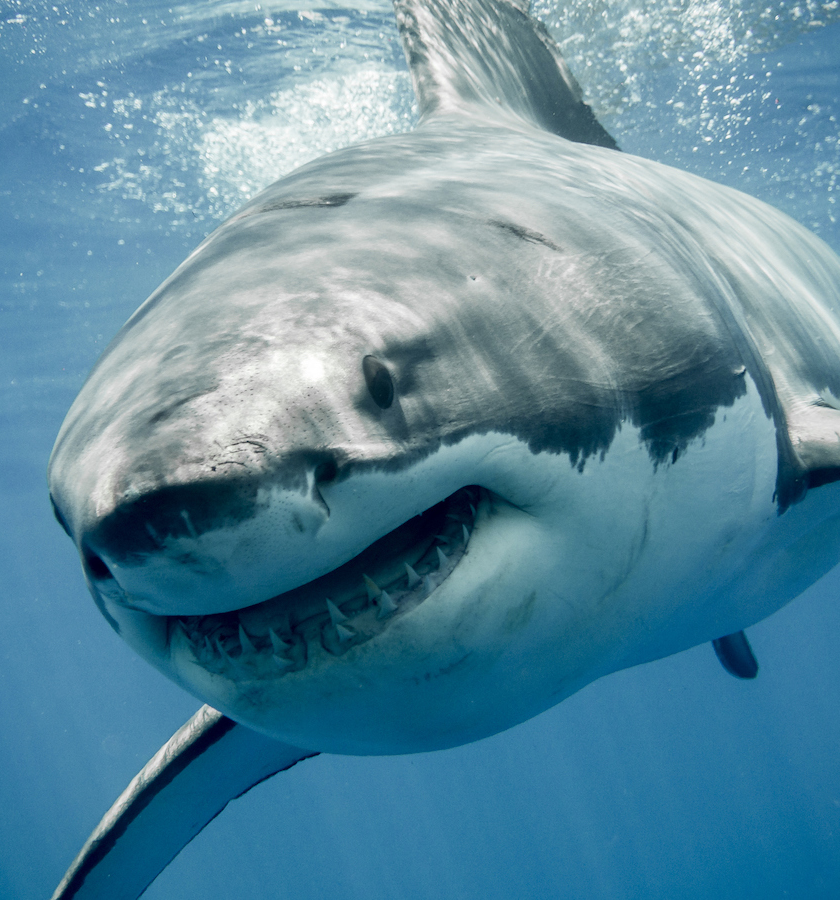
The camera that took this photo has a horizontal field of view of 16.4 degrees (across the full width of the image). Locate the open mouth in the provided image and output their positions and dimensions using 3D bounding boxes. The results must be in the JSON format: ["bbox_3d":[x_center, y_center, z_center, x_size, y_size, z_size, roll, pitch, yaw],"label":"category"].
[{"bbox_3d":[-0.082,0.121,2.650,0.310,0.120,0.200,-22,-2,18],"label":"open mouth"}]

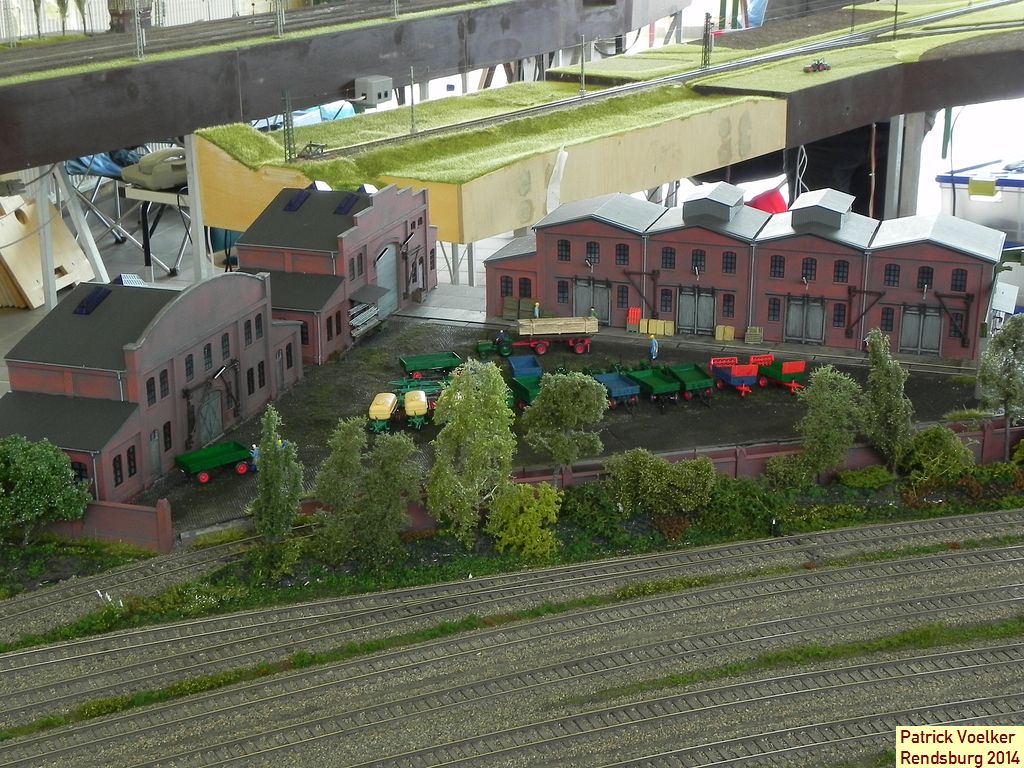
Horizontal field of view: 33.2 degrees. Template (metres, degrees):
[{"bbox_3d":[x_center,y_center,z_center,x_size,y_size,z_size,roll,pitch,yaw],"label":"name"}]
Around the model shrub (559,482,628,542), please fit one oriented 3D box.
[{"bbox_3d":[0.054,0.083,1.129,0.045,0.035,0.036,1,19,3],"label":"model shrub"}]

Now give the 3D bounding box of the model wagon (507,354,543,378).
[{"bbox_3d":[0.012,-0.009,1.412,0.024,0.018,0.038,-3,19,-9],"label":"model wagon"}]

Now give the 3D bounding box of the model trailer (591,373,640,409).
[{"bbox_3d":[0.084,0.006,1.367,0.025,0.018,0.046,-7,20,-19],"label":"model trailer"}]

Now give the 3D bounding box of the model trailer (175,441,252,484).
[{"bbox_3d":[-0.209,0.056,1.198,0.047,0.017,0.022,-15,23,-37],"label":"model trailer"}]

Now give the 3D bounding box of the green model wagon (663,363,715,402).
[{"bbox_3d":[0.143,-0.001,1.368,0.022,0.017,0.042,-5,19,-15],"label":"green model wagon"}]

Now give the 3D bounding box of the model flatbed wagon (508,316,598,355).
[{"bbox_3d":[0.036,-0.043,1.475,0.074,0.029,0.020,-2,19,-6],"label":"model flatbed wagon"}]

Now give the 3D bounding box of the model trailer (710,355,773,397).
[{"bbox_3d":[0.182,-0.006,1.396,0.024,0.021,0.047,-7,20,-19],"label":"model trailer"}]

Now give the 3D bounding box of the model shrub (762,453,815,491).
[{"bbox_3d":[0.195,0.061,1.213,0.035,0.026,0.031,0,18,0],"label":"model shrub"}]

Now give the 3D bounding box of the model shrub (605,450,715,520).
[{"bbox_3d":[0.100,0.067,1.159,0.072,0.045,0.037,2,19,5],"label":"model shrub"}]

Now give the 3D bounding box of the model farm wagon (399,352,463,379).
[{"bbox_3d":[-0.066,-0.014,1.428,0.050,0.017,0.021,-6,20,-15],"label":"model farm wagon"}]

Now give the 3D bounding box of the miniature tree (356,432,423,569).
[{"bbox_3d":[-0.078,0.071,1.092,0.041,0.084,0.040,0,18,0],"label":"miniature tree"}]

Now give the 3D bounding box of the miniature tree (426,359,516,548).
[{"bbox_3d":[-0.027,0.045,1.105,0.057,0.127,0.052,0,18,0],"label":"miniature tree"}]

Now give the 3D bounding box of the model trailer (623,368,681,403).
[{"bbox_3d":[0.112,0.003,1.358,0.023,0.017,0.042,-9,20,-25],"label":"model trailer"}]

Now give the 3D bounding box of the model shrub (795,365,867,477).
[{"bbox_3d":[0.222,0.030,1.192,0.049,0.092,0.044,3,19,10],"label":"model shrub"}]

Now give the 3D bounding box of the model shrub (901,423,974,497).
[{"bbox_3d":[0.301,0.050,1.217,0.051,0.043,0.045,0,18,0],"label":"model shrub"}]

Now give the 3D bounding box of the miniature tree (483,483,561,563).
[{"bbox_3d":[0.007,0.087,1.099,0.047,0.046,0.040,0,19,0],"label":"miniature tree"}]

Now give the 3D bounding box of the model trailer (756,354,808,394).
[{"bbox_3d":[0.216,-0.008,1.379,0.022,0.025,0.050,-14,23,-36],"label":"model trailer"}]

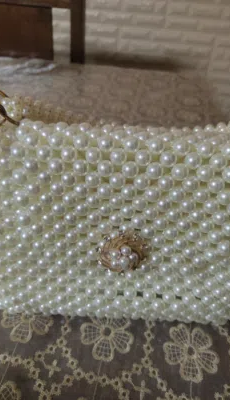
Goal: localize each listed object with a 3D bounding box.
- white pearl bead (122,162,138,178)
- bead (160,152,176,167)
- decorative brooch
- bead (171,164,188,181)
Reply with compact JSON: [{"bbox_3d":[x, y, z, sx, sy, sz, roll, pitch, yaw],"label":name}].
[{"bbox_3d":[0.009,-0.019,0.190,0.010,0.010,0.010,6,32,5],"label":"white pearl bead"},{"bbox_3d":[0.033,-0.025,0.186,0.010,0.010,0.010,6,32,5],"label":"bead"},{"bbox_3d":[0.006,0.037,0.214,0.036,0.035,0.013,5,28,6],"label":"decorative brooch"},{"bbox_3d":[0.040,-0.017,0.186,0.010,0.010,0.010,6,32,5],"label":"bead"}]

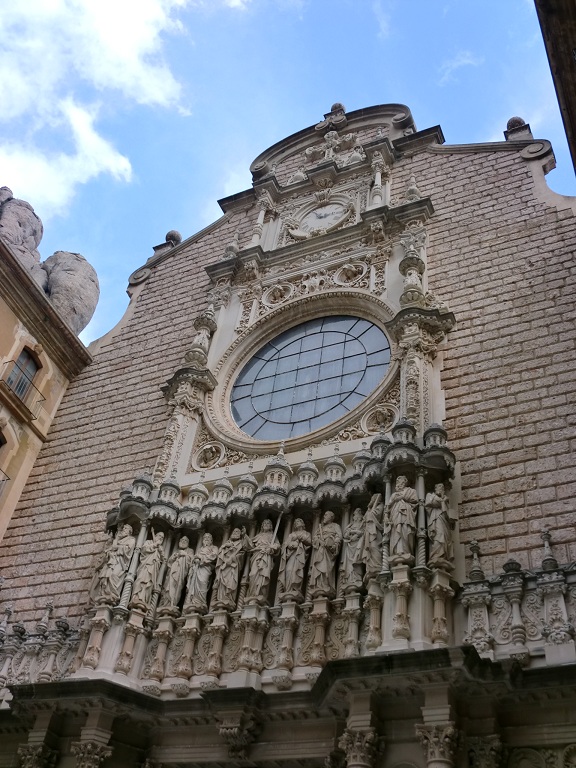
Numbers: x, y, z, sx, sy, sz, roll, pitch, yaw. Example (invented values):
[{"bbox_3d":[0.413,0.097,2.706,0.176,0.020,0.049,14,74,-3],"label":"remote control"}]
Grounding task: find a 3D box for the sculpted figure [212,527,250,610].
[{"bbox_3d":[-1.187,3.910,16.669,0.640,2.050,0.480,-14,-50,21],"label":"sculpted figure"}]

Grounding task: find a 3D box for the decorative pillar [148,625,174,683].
[{"bbox_3d":[-2.684,5.666,16.452,0.350,1.340,0.350,-14,-50,20],"label":"decorative pillar"}]

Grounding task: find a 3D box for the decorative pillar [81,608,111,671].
[{"bbox_3d":[-4.097,5.408,16.517,0.360,1.420,0.360,-14,-50,20],"label":"decorative pillar"}]

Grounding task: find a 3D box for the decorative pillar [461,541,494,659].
[{"bbox_3d":[3.373,3.753,13.627,0.470,2.350,0.400,-14,-49,21],"label":"decorative pillar"}]

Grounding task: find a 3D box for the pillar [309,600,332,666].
[{"bbox_3d":[0.595,4.622,14.388,0.350,1.316,0.340,-14,-49,21],"label":"pillar"}]

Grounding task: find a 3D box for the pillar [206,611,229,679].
[{"bbox_3d":[-1.355,5.086,15.170,0.350,1.424,0.340,-14,-49,21],"label":"pillar"}]

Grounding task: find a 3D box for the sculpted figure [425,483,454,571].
[{"bbox_3d":[2.862,2.644,14.753,0.580,1.962,0.500,20,-47,-10],"label":"sculpted figure"}]

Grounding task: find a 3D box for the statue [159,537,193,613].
[{"bbox_3d":[-2.532,4.351,17.851,0.620,2.050,0.500,-9,-48,16],"label":"statue"}]

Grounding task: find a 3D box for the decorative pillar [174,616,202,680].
[{"bbox_3d":[-2.009,5.337,15.602,0.310,1.275,0.320,-14,-50,21],"label":"decorative pillar"}]

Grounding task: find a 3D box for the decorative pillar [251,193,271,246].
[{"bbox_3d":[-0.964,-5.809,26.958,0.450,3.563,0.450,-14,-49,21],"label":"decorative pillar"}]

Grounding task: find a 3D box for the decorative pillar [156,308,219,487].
[{"bbox_3d":[-2.752,0.050,21.833,1.200,7.250,0.750,-14,-50,21],"label":"decorative pillar"}]

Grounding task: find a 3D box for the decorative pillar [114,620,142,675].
[{"bbox_3d":[-3.164,5.282,15.545,0.340,1.104,0.340,12,-45,-3],"label":"decorative pillar"}]

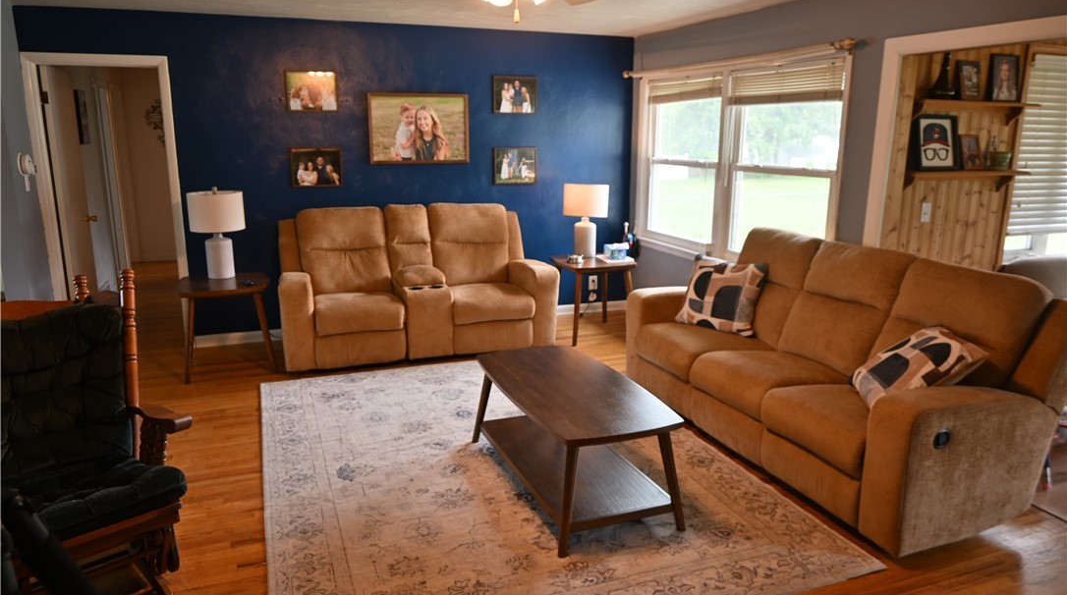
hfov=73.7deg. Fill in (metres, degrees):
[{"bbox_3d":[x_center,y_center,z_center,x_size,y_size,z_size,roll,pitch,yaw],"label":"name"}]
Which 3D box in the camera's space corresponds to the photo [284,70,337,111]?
[{"bbox_3d":[-1.669,-1.551,5.359,0.370,0.295,0.030,-5,14,-20],"label":"photo"}]

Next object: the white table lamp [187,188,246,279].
[{"bbox_3d":[-2.211,-0.454,4.986,0.361,0.628,0.361,-5,14,-20],"label":"white table lamp"}]

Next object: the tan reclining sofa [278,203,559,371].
[{"bbox_3d":[-0.916,-0.151,5.509,1.990,1.050,0.900,-5,14,-20],"label":"tan reclining sofa"}]

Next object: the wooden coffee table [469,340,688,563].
[{"bbox_3d":[0.162,0.645,3.381,0.581,0.486,1.169,-5,15,-21],"label":"wooden coffee table"}]

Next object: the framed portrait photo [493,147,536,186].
[{"bbox_3d":[-0.145,-1.113,6.019,0.371,0.304,0.022,-5,14,-20],"label":"framed portrait photo"}]

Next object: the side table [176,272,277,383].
[{"bbox_3d":[-2.123,0.189,4.975,0.585,0.615,0.576,-5,14,-20],"label":"side table"}]

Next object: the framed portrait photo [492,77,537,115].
[{"bbox_3d":[-0.144,-1.670,5.884,0.371,0.304,0.022,-5,14,-20],"label":"framed portrait photo"}]

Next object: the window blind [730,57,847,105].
[{"bbox_3d":[1.581,-1.339,4.468,0.055,0.234,1.074,-5,14,-20],"label":"window blind"}]

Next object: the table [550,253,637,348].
[{"bbox_3d":[0.474,0.002,5.827,0.576,0.615,0.576,-5,14,-20],"label":"table"}]

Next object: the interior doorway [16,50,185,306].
[{"bbox_3d":[-2.995,-0.626,5.124,0.871,2.126,0.130,-5,14,-20],"label":"interior doorway"}]

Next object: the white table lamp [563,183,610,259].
[{"bbox_3d":[0.432,-0.629,5.840,0.415,0.592,0.415,0,13,0],"label":"white table lamp"}]

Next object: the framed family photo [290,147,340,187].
[{"bbox_3d":[-1.671,-1.004,5.489,0.374,0.300,0.030,-5,14,-20],"label":"framed family photo"}]

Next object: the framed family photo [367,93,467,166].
[{"bbox_3d":[-0.909,-1.350,5.703,0.802,0.543,0.030,-5,14,-20],"label":"framed family photo"}]

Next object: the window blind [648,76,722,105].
[{"bbox_3d":[1.185,-1.635,5.594,0.050,0.186,1.051,-5,14,-20],"label":"window blind"}]

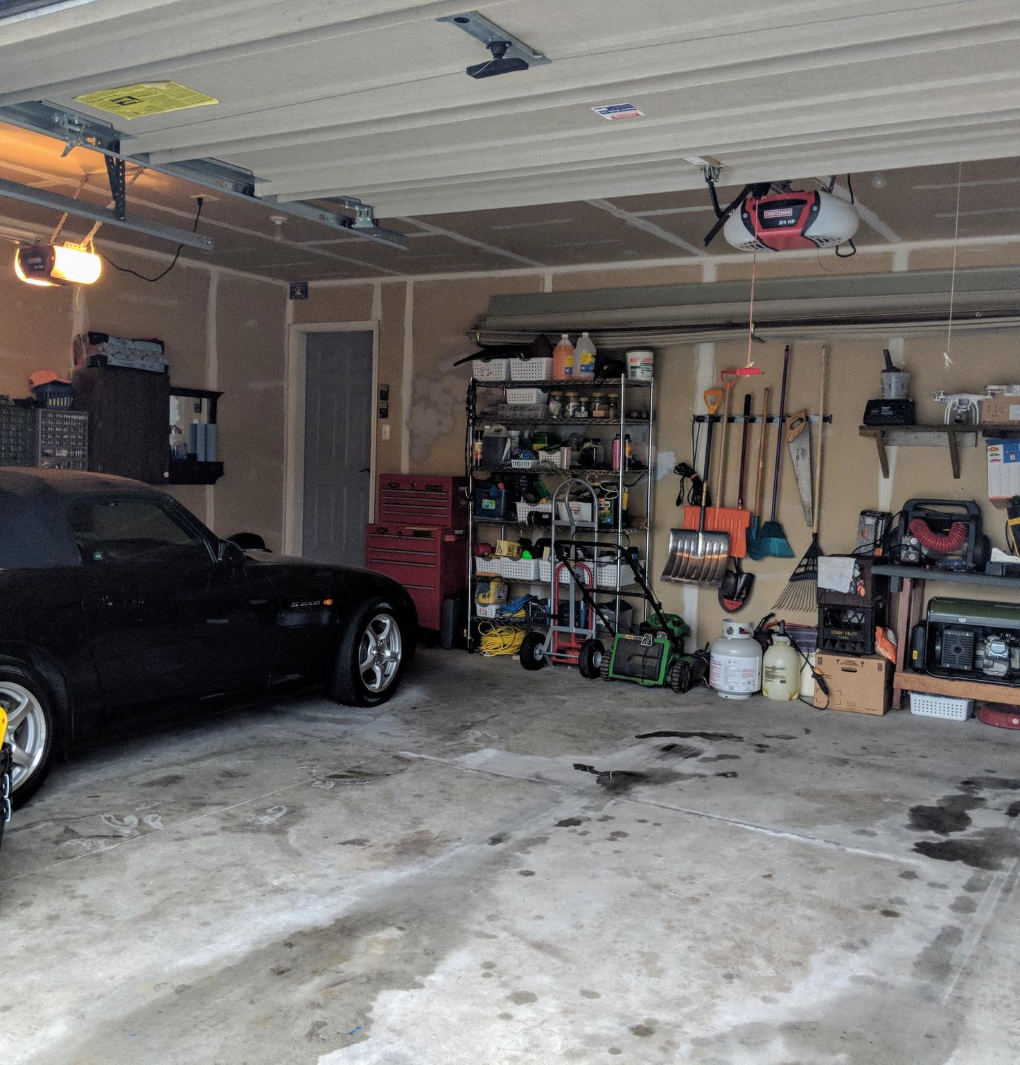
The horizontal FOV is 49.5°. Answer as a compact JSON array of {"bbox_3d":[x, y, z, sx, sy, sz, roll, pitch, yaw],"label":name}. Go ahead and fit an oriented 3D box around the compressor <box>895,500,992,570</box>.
[{"bbox_3d":[2.590,0.012,6.695,0.490,0.410,0.290,4,4,31],"label":"compressor"}]

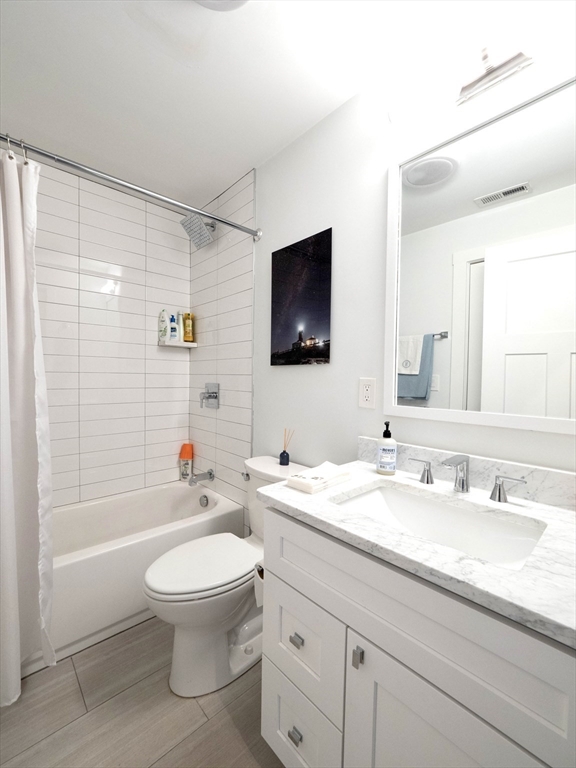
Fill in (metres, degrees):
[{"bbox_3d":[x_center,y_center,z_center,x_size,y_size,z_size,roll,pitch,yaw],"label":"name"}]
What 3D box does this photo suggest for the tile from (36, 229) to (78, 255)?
[{"bbox_3d":[-1.455,-0.848,1.797,0.405,0.102,0.010,-1,2,-43],"label":"tile"}]

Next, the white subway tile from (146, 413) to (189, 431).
[{"bbox_3d":[-0.901,0.286,2.346,0.331,0.101,0.010,-1,2,-43],"label":"white subway tile"}]

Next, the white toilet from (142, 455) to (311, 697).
[{"bbox_3d":[-0.252,0.793,1.371,0.724,0.760,0.417,-1,2,-43],"label":"white toilet"}]

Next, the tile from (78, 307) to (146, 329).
[{"bbox_3d":[-1.167,-0.438,2.085,0.398,0.102,0.010,-1,2,-43],"label":"tile"}]

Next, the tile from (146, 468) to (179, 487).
[{"bbox_3d":[-0.904,0.696,2.352,0.333,0.101,0.012,-1,2,-43],"label":"tile"}]

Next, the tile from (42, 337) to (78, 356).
[{"bbox_3d":[-1.447,-0.223,1.806,0.396,0.101,0.012,-1,2,-43],"label":"tile"}]

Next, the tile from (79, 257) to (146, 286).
[{"bbox_3d":[-1.151,-0.741,2.067,0.397,0.101,0.010,-1,2,-43],"label":"tile"}]

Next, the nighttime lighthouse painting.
[{"bbox_3d":[0.061,-0.402,1.562,0.020,0.613,0.415,-1,2,-43],"label":"nighttime lighthouse painting"}]

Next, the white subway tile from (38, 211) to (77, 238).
[{"bbox_3d":[-1.454,-0.954,1.808,0.401,0.101,0.010,-1,2,-43],"label":"white subway tile"}]

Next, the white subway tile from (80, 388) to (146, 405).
[{"bbox_3d":[-1.174,0.080,2.100,0.398,0.102,0.010,-1,2,-43],"label":"white subway tile"}]

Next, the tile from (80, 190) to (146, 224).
[{"bbox_3d":[-1.157,-1.165,2.078,0.401,0.101,0.010,-1,2,-43],"label":"tile"}]

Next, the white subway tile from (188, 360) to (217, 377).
[{"bbox_3d":[-0.631,-0.126,2.313,0.010,0.102,0.406,-1,2,-43],"label":"white subway tile"}]

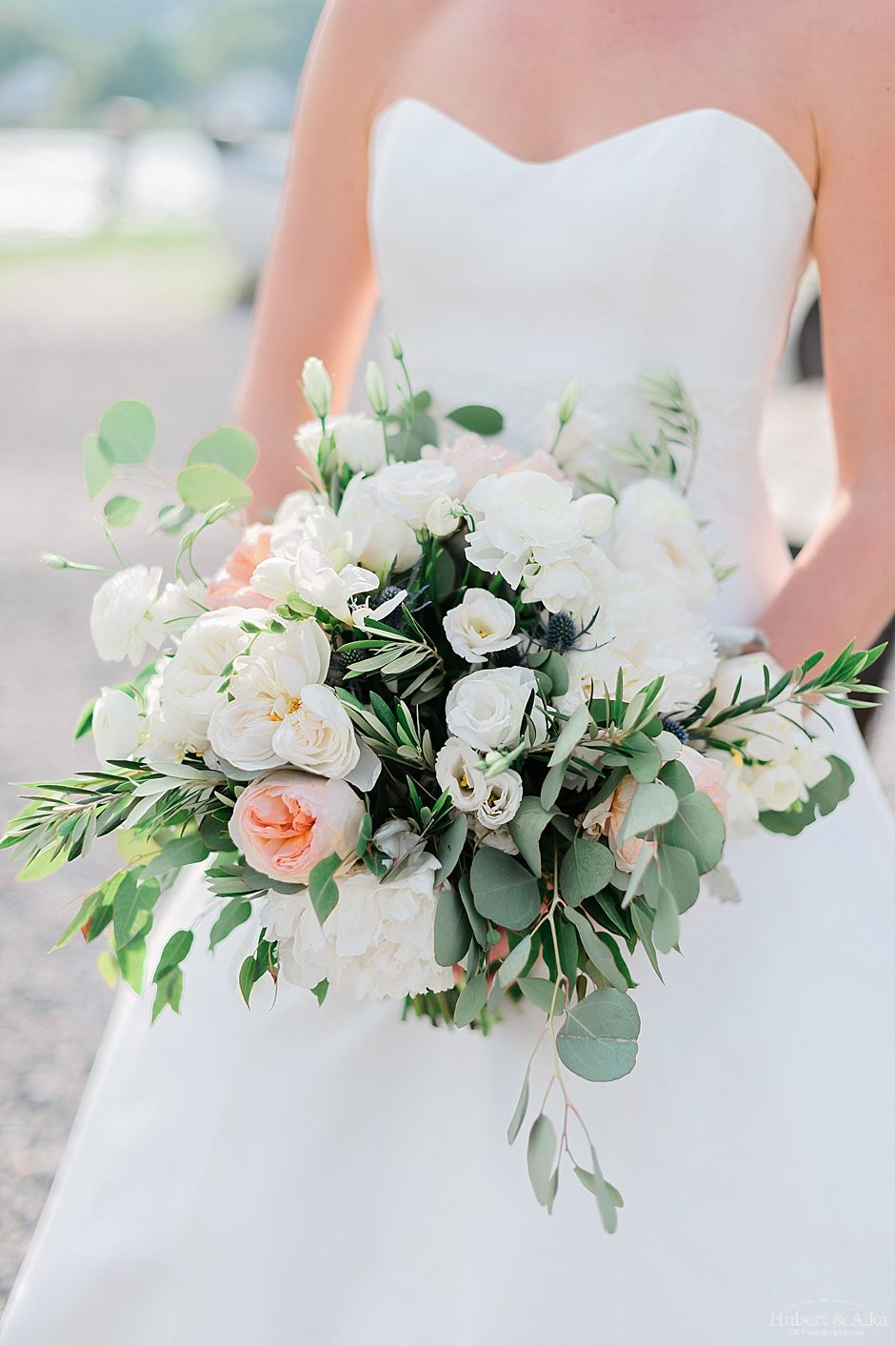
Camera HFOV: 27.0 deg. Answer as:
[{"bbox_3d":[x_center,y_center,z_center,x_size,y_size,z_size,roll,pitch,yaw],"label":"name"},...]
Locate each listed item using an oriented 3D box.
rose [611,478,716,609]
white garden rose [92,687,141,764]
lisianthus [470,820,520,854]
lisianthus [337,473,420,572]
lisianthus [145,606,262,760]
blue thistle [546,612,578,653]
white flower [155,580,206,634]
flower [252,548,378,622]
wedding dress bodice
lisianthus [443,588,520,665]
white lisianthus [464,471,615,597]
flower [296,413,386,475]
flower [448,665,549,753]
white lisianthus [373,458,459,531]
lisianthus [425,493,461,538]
[{"bbox_3d":[0.134,-0.081,1.160,0.062,0.073,0.055,-6,18,-18],"label":"rose"},{"bbox_3d":[-0.210,0.034,1.190,0.034,0.050,0.042,8,-3,24],"label":"white garden rose"},{"bbox_3d":[0.026,0.092,1.060,0.030,0.024,0.027,0,17,0],"label":"lisianthus"},{"bbox_3d":[-0.042,-0.094,1.180,0.056,0.059,0.055,2,17,6],"label":"lisianthus"},{"bbox_3d":[-0.141,0.005,1.090,0.072,0.080,0.060,9,19,27],"label":"lisianthus"},{"bbox_3d":[0.071,-0.025,1.165,0.020,0.025,0.021,0,17,0],"label":"blue thistle"},{"bbox_3d":[-0.168,-0.043,1.190,0.039,0.040,0.036,12,-13,35],"label":"white flower"},{"bbox_3d":[-0.081,-0.055,1.155,0.079,0.044,0.052,0,-18,0],"label":"flower"},{"bbox_3d":[0.102,-0.228,1.340,0.305,0.355,0.225,5,17,17],"label":"wedding dress bodice"},{"bbox_3d":[0.021,-0.029,1.155,0.047,0.048,0.038,0,-21,-1],"label":"lisianthus"},{"bbox_3d":[0.057,-0.087,1.160,0.093,0.060,0.078,-1,60,-4],"label":"white lisianthus"},{"bbox_3d":[-0.066,-0.140,1.150,0.053,0.034,0.050,3,17,11],"label":"flower"},{"bbox_3d":[0.030,0.022,1.135,0.060,0.052,0.050,3,-11,9],"label":"flower"},{"bbox_3d":[-0.019,-0.113,1.180,0.054,0.038,0.050,-1,17,-3],"label":"white lisianthus"},{"bbox_3d":[-0.003,-0.088,1.050,0.022,0.020,0.020,27,12,-44],"label":"lisianthus"}]

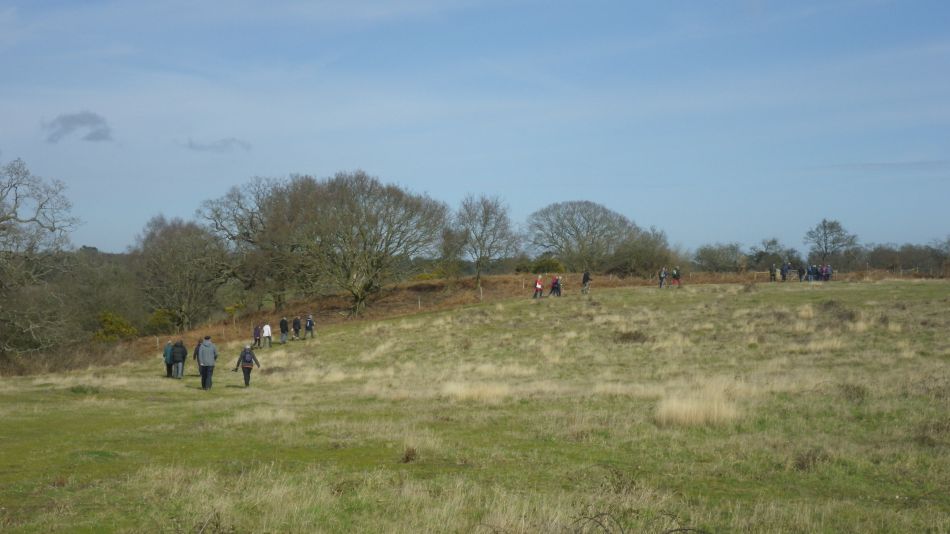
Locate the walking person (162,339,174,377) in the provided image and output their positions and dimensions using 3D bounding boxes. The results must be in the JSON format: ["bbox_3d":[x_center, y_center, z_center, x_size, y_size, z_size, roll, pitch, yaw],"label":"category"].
[{"bbox_3d":[-13.641,4.113,57.300,0.540,1.650,0.420,0,0,-6],"label":"walking person"}]

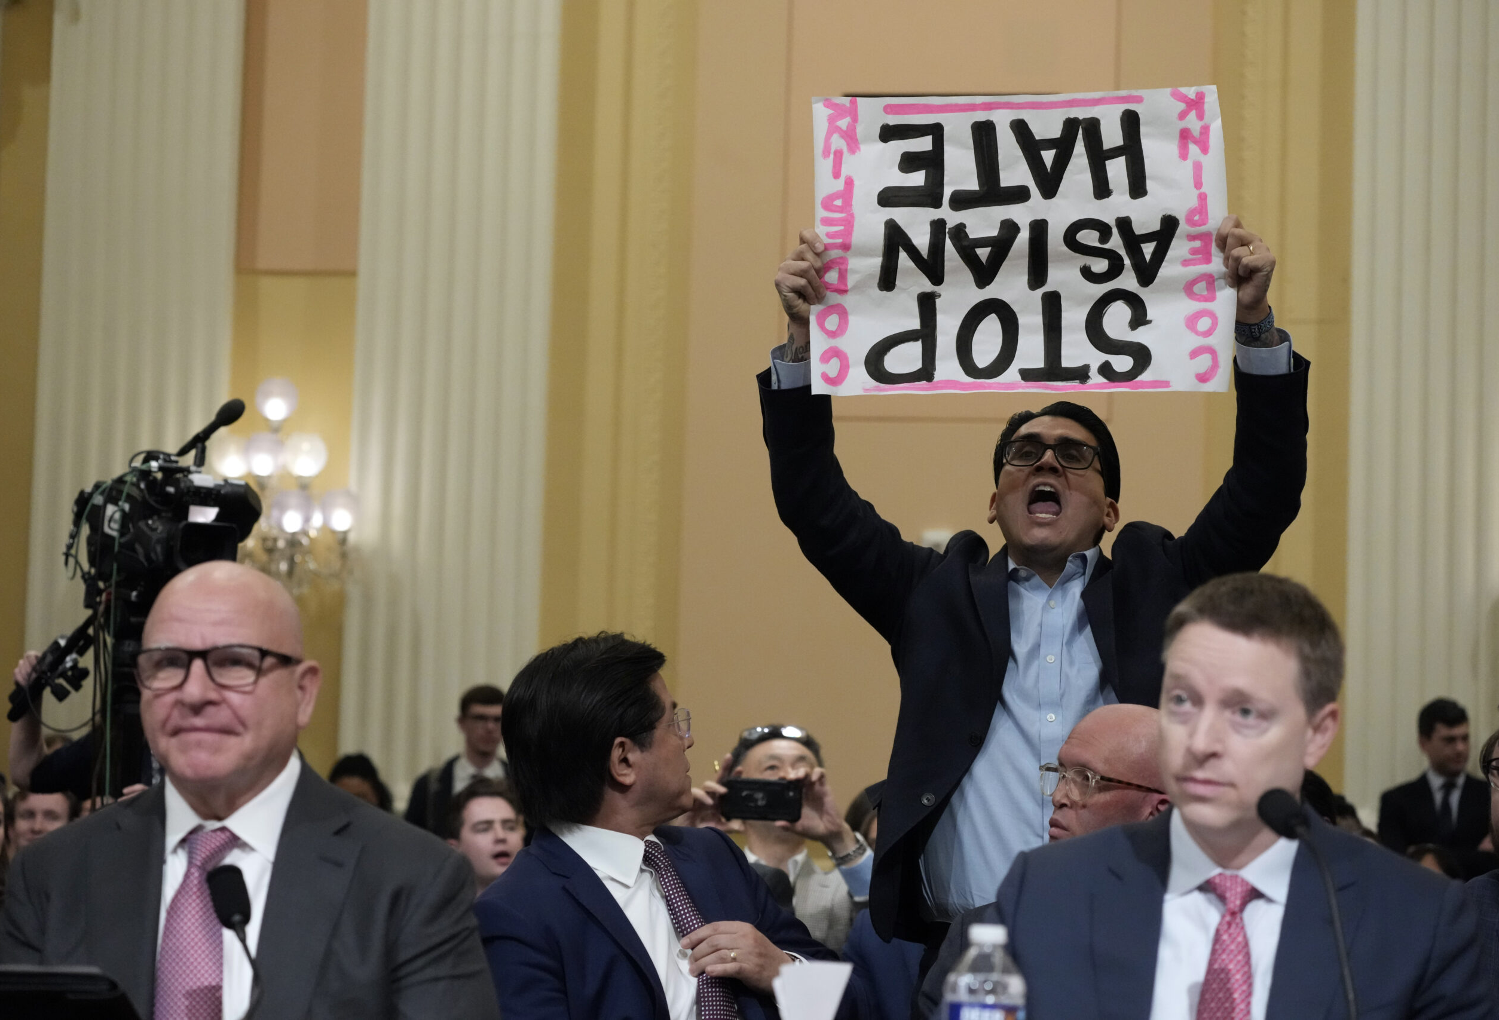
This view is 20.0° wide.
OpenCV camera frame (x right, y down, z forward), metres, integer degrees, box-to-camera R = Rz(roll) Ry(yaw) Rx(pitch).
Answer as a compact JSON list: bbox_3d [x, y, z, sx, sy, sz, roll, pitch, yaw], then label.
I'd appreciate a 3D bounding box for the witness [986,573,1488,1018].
[{"bbox_3d":[0.413,0.721,3.675,0.560,1.310,0.800,1,-6,10],"label":"witness"}]

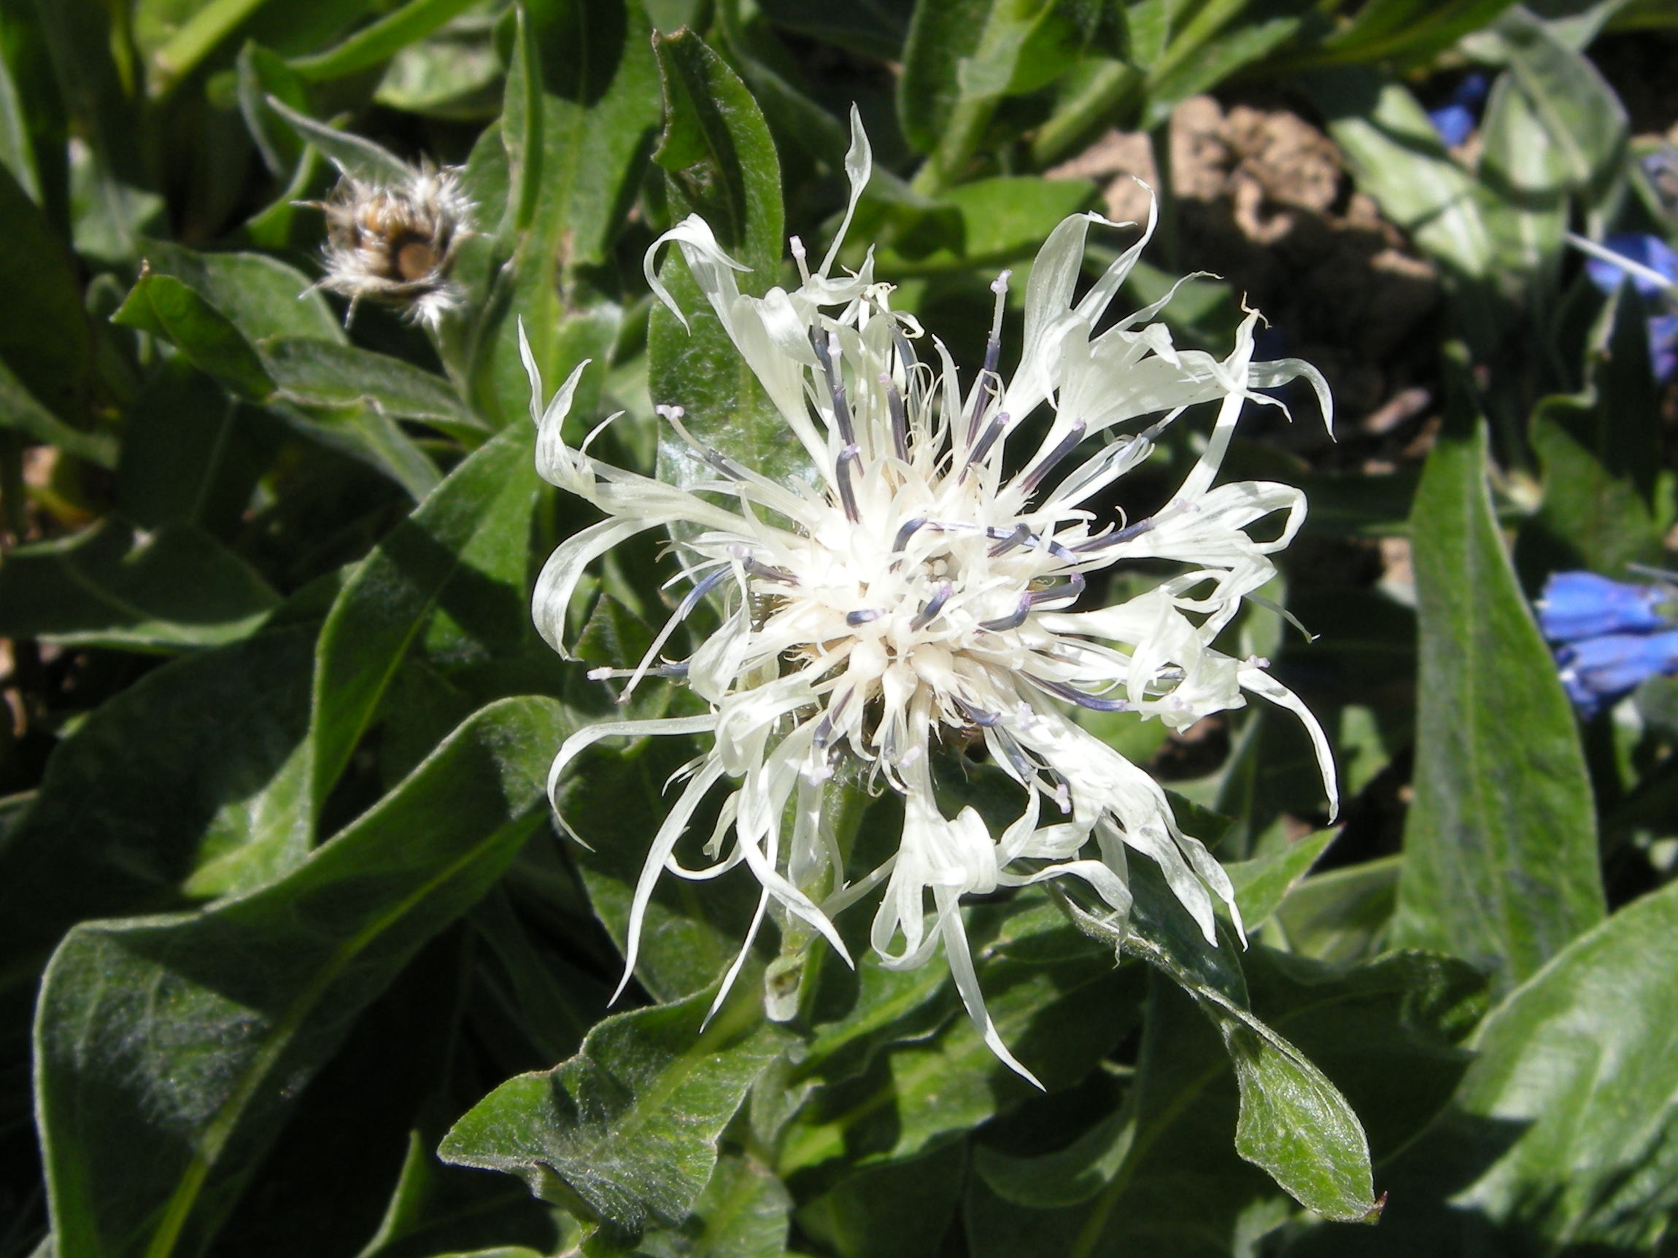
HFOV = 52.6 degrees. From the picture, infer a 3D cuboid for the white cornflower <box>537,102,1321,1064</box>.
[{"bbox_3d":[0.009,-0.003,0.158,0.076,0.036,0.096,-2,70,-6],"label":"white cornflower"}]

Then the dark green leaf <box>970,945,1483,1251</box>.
[{"bbox_3d":[0.049,0.060,0.215,0.064,0.025,0.039,-23,66,-11],"label":"dark green leaf"}]

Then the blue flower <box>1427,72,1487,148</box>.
[{"bbox_3d":[0.131,-0.110,0.360,0.013,0.014,0.018,9,61,5],"label":"blue flower"}]

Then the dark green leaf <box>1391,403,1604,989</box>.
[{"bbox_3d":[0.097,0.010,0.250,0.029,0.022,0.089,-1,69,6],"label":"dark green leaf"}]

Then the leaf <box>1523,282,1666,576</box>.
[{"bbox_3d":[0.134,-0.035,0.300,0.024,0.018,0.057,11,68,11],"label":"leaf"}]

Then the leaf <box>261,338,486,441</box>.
[{"bbox_3d":[-0.069,-0.035,0.250,0.035,0.014,0.012,6,60,3],"label":"leaf"}]

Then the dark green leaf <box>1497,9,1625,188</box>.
[{"bbox_3d":[0.142,-0.105,0.335,0.023,0.014,0.043,-6,63,0],"label":"dark green leaf"}]

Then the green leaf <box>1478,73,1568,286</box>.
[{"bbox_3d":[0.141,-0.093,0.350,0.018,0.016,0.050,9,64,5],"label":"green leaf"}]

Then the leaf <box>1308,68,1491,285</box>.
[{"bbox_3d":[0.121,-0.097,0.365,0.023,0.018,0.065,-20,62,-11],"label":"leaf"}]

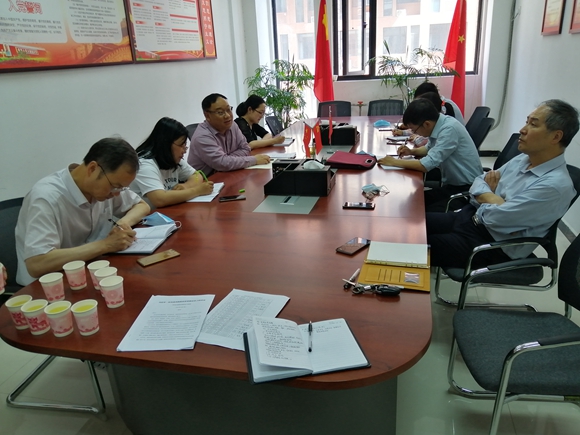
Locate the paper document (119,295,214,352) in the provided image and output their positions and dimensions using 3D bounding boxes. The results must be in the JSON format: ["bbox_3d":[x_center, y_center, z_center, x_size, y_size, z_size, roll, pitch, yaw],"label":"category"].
[{"bbox_3d":[-0.366,0.309,1.335,0.210,0.008,0.297,-2,20,3],"label":"paper document"}]

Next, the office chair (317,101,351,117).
[{"bbox_3d":[0.505,-0.932,5.316,0.560,0.930,0.600,2,21,13],"label":"office chair"}]

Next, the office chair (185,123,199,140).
[{"bbox_3d":[-0.587,-0.377,4.019,0.600,0.940,0.580,2,21,13],"label":"office chair"}]

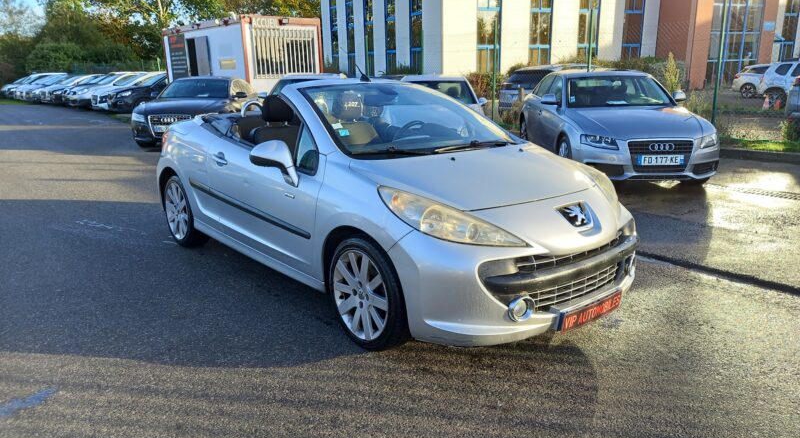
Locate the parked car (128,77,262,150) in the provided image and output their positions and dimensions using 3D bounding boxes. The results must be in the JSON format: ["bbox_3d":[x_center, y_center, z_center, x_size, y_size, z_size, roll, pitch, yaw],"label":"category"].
[{"bbox_3d":[-4.260,-2.440,12.700,1.860,1.400,4.700,-1,14,-2],"label":"parked car"}]

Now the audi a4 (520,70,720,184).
[{"bbox_3d":[3.010,-1.520,8.740,1.840,1.430,4.700,0,14,1],"label":"audi a4"}]

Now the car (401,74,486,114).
[{"bbox_3d":[0.610,-1.760,10.000,1.770,1.440,4.150,1,14,6],"label":"car"}]

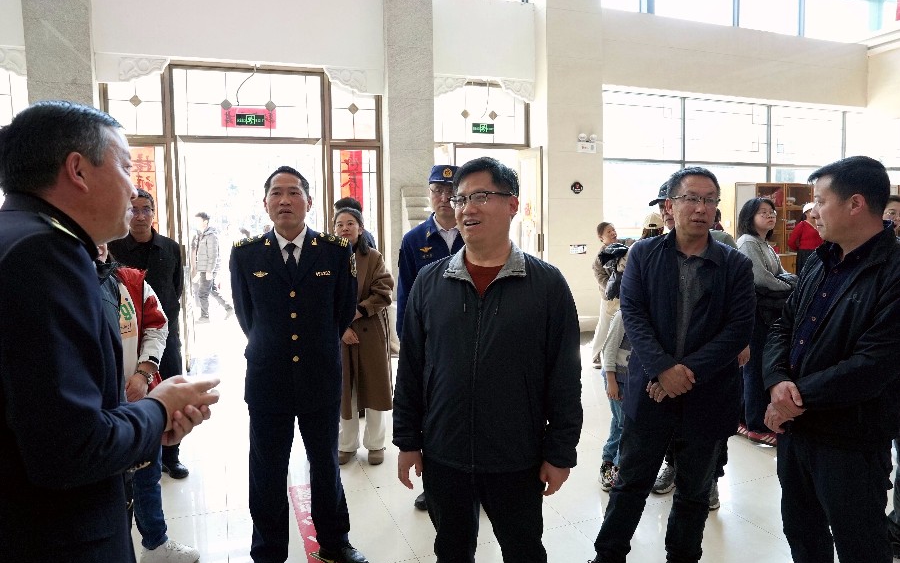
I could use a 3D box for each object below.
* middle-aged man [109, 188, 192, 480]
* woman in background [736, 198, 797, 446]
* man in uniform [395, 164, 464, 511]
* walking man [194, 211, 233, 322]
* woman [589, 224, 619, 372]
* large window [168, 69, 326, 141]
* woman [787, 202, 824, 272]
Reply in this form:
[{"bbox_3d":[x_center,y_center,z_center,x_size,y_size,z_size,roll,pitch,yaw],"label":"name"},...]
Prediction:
[{"bbox_3d":[-1.854,0.300,3.706,0.480,1.740,0.310,-3,5,-22],"label":"middle-aged man"},{"bbox_3d":[2.174,0.239,4.182,0.420,1.630,0.350,-4,5,-32],"label":"woman in background"},{"bbox_3d":[-0.027,0.274,3.187,0.490,1.770,0.320,-1,4,3],"label":"man in uniform"},{"bbox_3d":[-3.797,-0.236,9.666,0.620,1.740,0.480,-2,5,-17],"label":"walking man"},{"bbox_3d":[1.700,0.148,6.359,0.460,1.550,0.420,-5,6,-42],"label":"woman"},{"bbox_3d":[-2.444,-2.168,7.333,1.780,0.832,0.120,-3,5,-20],"label":"large window"},{"bbox_3d":[4.411,-0.141,7.463,0.360,1.670,0.480,-3,5,-20],"label":"woman"}]

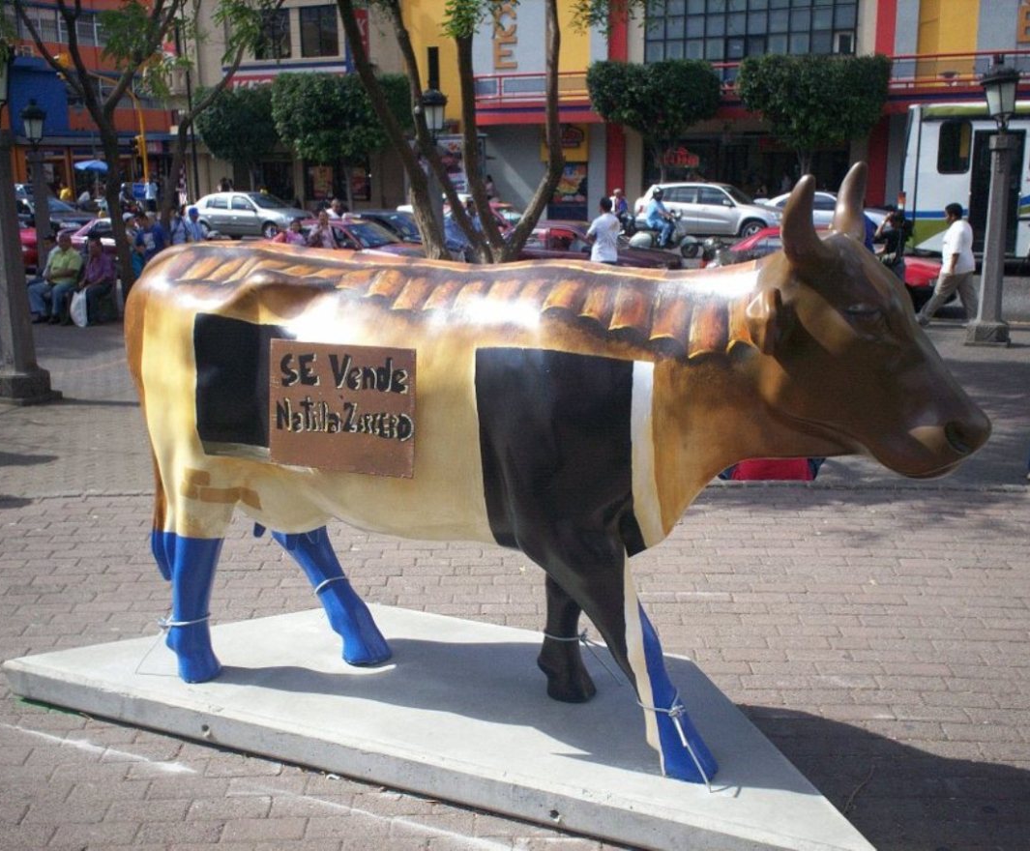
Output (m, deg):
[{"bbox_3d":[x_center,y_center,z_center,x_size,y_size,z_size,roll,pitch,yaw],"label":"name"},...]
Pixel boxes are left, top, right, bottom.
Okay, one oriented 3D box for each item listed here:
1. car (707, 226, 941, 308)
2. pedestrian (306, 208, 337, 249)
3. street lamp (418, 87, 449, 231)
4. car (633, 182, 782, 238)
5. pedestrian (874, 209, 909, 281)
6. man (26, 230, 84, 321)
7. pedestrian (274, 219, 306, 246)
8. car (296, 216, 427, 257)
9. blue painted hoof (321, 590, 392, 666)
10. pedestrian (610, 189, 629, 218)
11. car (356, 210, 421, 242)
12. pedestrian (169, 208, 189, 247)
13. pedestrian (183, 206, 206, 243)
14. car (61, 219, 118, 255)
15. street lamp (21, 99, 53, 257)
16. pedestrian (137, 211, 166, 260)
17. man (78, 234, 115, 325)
[{"bbox_3d":[5.441,-2.723,20.284,4.120,1.390,1.660,2,12,16],"label":"car"},{"bbox_3d":[-3.315,-2.919,20.489,0.500,1.620,0.340,1,14,6],"label":"pedestrian"},{"bbox_3d":[-1.317,-4.075,20.030,0.500,3.250,0.500,10,17,38],"label":"street lamp"},{"bbox_3d":[5.327,-5.658,31.741,4.200,1.680,1.750,6,14,26],"label":"car"},{"bbox_3d":[5.575,-2.396,17.291,0.420,1.670,0.520,-10,14,-36],"label":"pedestrian"},{"bbox_3d":[-6.547,-2.109,16.834,0.580,1.270,0.820,11,17,41],"label":"man"},{"bbox_3d":[-3.857,-2.880,20.978,0.480,1.520,0.340,1,14,6],"label":"pedestrian"},{"bbox_3d":[-3.632,-3.854,26.166,4.250,1.420,1.660,10,17,38],"label":"car"},{"bbox_3d":[-0.478,0.598,3.556,0.185,0.205,0.120,5,15,22],"label":"blue painted hoof"},{"bbox_3d":[3.104,-6.285,34.466,0.700,1.350,0.550,7,14,29],"label":"pedestrian"},{"bbox_3d":[-3.010,-4.553,28.970,4.250,1.450,1.680,10,17,38],"label":"car"},{"bbox_3d":[-5.566,-2.824,19.647,0.400,1.620,0.480,2,13,10],"label":"pedestrian"},{"bbox_3d":[-5.573,-2.995,20.795,0.480,1.670,0.340,-12,18,-40],"label":"pedestrian"},{"bbox_3d":[-8.659,-4.105,27.400,4.250,1.400,1.680,5,12,25],"label":"car"},{"bbox_3d":[-8.662,-4.120,21.503,0.520,3.450,0.520,5,14,24],"label":"street lamp"},{"bbox_3d":[-6.118,-2.769,19.997,0.360,1.680,0.500,-10,17,-35],"label":"pedestrian"},{"bbox_3d":[-6.008,-2.070,16.908,0.480,1.260,0.680,9,15,40],"label":"man"}]

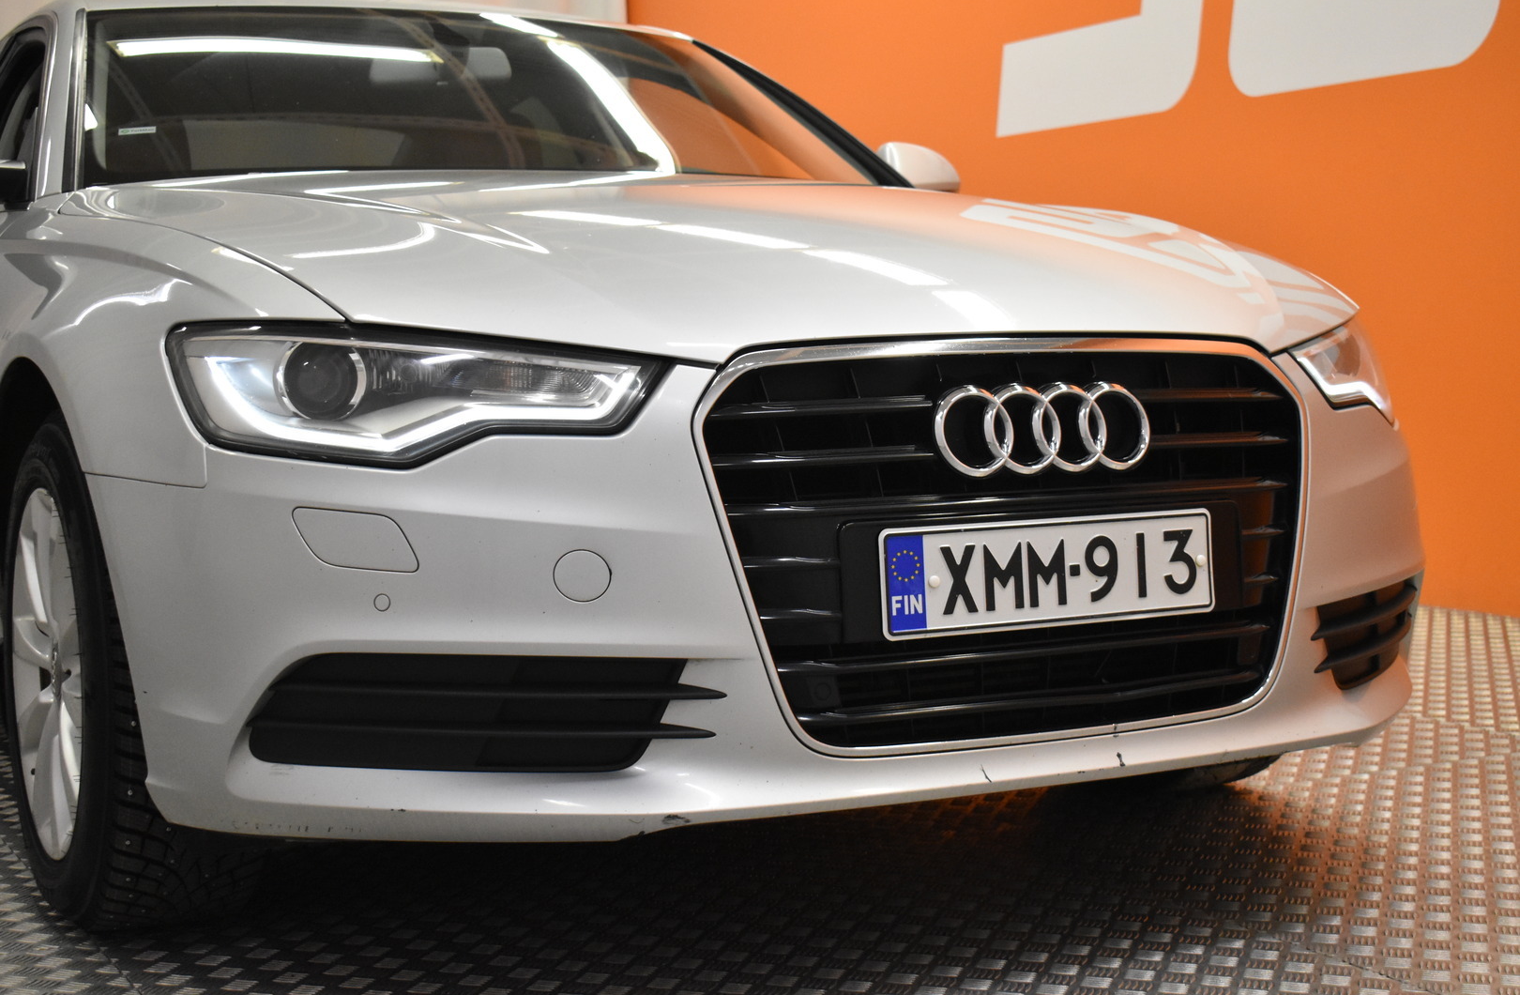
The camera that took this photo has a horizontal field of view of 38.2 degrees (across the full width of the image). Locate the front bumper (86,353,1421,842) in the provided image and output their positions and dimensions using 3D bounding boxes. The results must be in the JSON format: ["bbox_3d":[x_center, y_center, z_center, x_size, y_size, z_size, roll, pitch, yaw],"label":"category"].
[{"bbox_3d":[0.187,0.079,2.655,1.830,0.509,0.615,-3,5,-28],"label":"front bumper"}]

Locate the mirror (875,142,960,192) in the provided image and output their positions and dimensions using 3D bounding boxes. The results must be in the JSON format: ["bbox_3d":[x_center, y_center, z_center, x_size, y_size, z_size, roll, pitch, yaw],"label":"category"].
[{"bbox_3d":[0.317,-0.618,4.315,0.240,0.165,0.160,-3,5,-28],"label":"mirror"}]

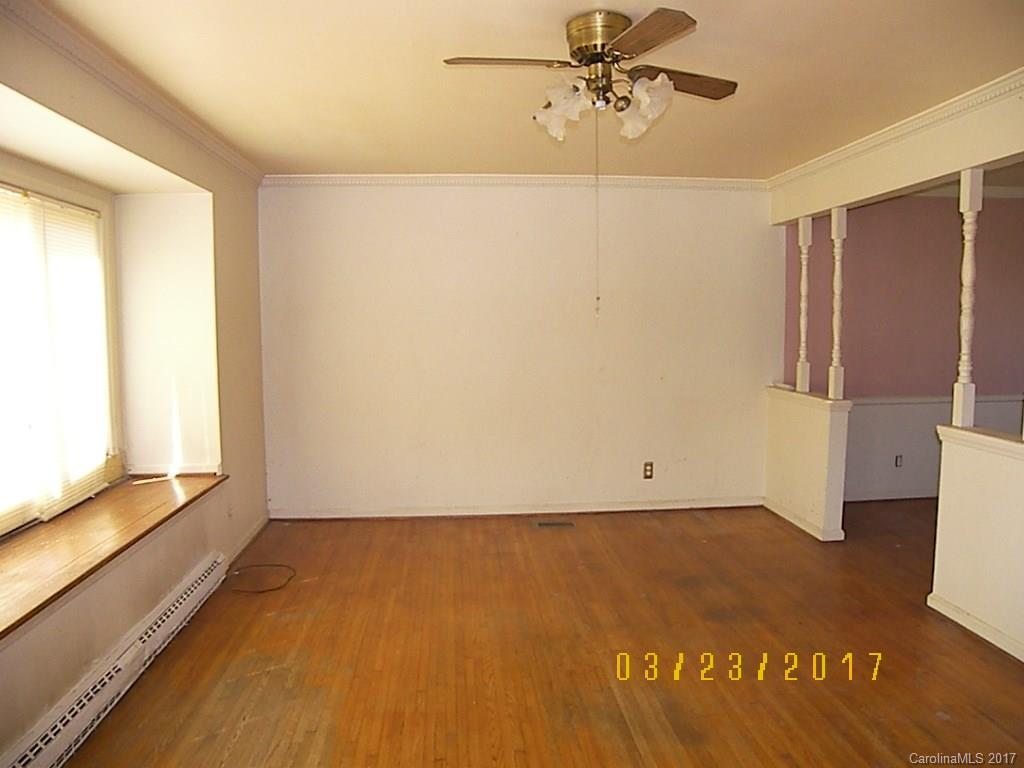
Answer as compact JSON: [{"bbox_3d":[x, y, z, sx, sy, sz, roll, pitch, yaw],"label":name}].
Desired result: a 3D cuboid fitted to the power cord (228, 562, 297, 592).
[{"bbox_3d":[-1.413,1.089,3.995,0.376,0.012,0.450,-1,5,-5],"label":"power cord"}]

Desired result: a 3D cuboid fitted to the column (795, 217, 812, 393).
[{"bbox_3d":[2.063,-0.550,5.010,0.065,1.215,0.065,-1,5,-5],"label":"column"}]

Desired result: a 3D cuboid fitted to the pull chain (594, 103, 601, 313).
[{"bbox_3d":[0.300,-0.595,2.474,0.014,0.716,0.014,-1,5,-5],"label":"pull chain"}]

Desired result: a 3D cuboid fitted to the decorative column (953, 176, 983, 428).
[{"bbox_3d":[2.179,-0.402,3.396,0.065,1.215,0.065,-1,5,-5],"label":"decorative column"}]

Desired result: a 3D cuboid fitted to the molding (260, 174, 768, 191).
[{"bbox_3d":[0.083,-1.424,5.044,3.684,0.076,0.070,-1,5,-5],"label":"molding"}]

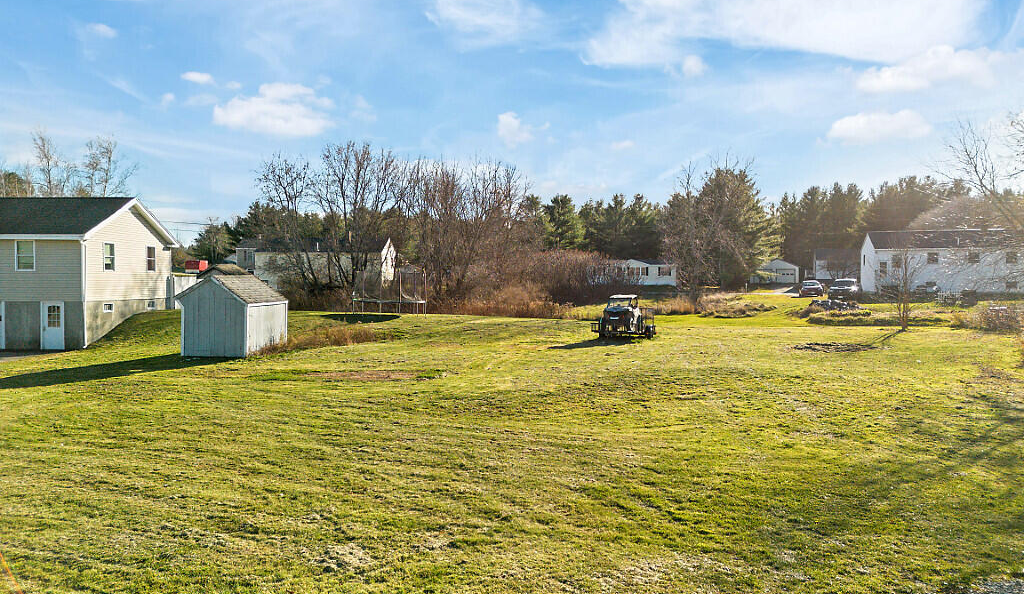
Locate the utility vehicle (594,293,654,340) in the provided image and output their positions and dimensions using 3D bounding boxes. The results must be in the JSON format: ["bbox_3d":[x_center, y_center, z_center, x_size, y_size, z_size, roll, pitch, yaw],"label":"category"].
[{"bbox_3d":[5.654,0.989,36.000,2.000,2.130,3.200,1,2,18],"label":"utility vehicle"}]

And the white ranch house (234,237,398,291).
[{"bbox_3d":[-20.046,-3.466,74.163,14.600,5.800,8.500,0,2,1],"label":"white ranch house"}]

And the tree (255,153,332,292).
[{"bbox_3d":[-16.618,-5.438,54.000,5.900,11.000,5.700,0,2,0],"label":"tree"}]

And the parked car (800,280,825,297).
[{"bbox_3d":[27.087,-0.721,64.000,1.820,1.500,4.600,1,2,20],"label":"parked car"}]

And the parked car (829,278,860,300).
[{"bbox_3d":[26.968,-0.526,57.500,1.920,1.830,4.900,1,2,31],"label":"parked car"}]

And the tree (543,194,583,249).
[{"bbox_3d":[7.468,-8.651,105.000,5.900,12.800,5.900,0,2,0],"label":"tree"}]

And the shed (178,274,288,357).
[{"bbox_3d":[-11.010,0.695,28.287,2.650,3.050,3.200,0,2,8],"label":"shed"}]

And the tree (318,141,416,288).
[{"bbox_3d":[-10.990,-5.894,54.000,7.400,11.800,7.000,0,2,0],"label":"tree"}]

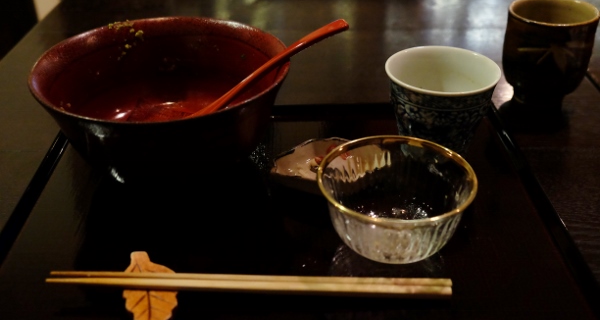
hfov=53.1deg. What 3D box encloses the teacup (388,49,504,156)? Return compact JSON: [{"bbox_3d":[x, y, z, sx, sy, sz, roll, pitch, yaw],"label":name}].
[{"bbox_3d":[0.104,-0.041,0.454,0.084,0.060,0.084,0,34,0],"label":"teacup"}]

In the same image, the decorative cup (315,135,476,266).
[{"bbox_3d":[0.056,0.028,0.363,0.091,0.047,0.091,0,34,0],"label":"decorative cup"}]

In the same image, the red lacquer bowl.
[{"bbox_3d":[-0.093,-0.036,0.431,0.171,0.077,0.171,0,34,0],"label":"red lacquer bowl"}]

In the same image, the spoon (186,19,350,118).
[{"bbox_3d":[-0.041,-0.050,0.419,0.173,0.024,0.036,-30,34,9],"label":"spoon"}]

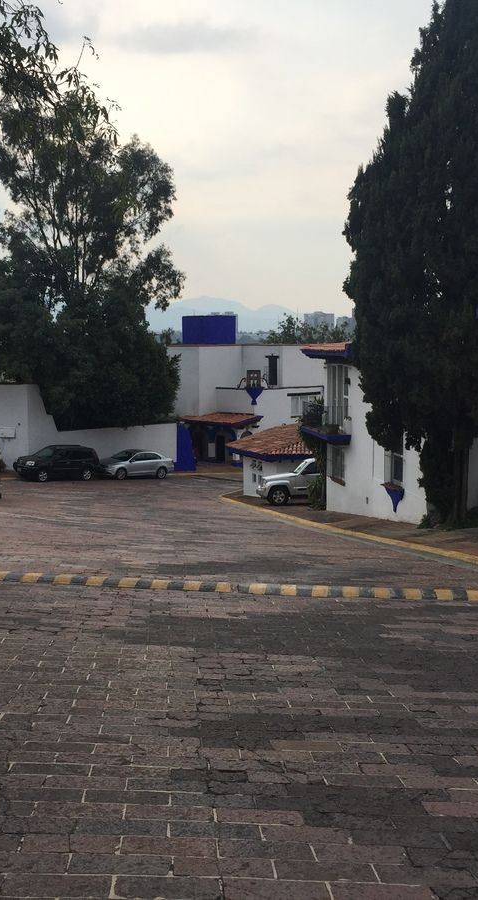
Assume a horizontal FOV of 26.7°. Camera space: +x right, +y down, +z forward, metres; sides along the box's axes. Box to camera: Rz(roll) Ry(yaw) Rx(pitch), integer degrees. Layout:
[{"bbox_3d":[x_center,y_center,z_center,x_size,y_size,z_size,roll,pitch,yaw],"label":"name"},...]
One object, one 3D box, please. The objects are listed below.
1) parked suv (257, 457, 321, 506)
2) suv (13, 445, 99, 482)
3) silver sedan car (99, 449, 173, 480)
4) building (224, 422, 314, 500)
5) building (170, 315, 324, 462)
[{"bbox_3d":[2.950,1.312,41.565,4.500,1.790,1.840,-2,6,-15],"label":"parked suv"},{"bbox_3d":[-9.400,0.677,52.056,4.500,1.700,1.770,-5,8,-42],"label":"suv"},{"bbox_3d":[-5.630,0.719,54.574,4.620,1.460,1.780,-5,8,-40],"label":"silver sedan car"},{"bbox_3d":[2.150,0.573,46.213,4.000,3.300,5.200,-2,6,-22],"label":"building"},{"bbox_3d":[1.200,-4.214,65.921,10.000,9.000,10.500,-5,8,-41],"label":"building"}]

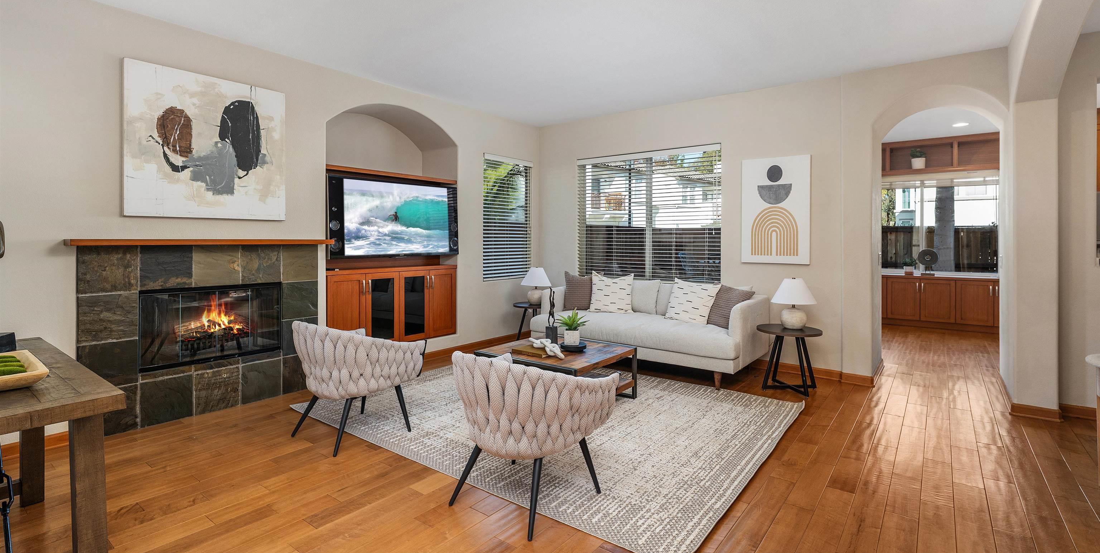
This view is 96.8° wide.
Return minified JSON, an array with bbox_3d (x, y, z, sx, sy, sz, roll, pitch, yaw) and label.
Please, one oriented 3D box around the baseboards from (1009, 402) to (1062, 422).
[{"bbox_3d":[3.414,0.952,3.436,0.270,0.083,0.030,3,4,38],"label":"baseboards"}]

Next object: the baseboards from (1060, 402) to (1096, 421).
[{"bbox_3d":[3.814,0.975,3.528,0.220,0.086,0.020,3,5,39],"label":"baseboards"}]

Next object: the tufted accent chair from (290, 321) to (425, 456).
[{"bbox_3d":[-1.285,0.645,3.156,0.740,0.740,0.660,3,4,38],"label":"tufted accent chair"}]

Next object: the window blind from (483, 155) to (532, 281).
[{"bbox_3d":[-0.510,-0.721,6.079,0.060,1.500,0.889,3,4,38],"label":"window blind"}]

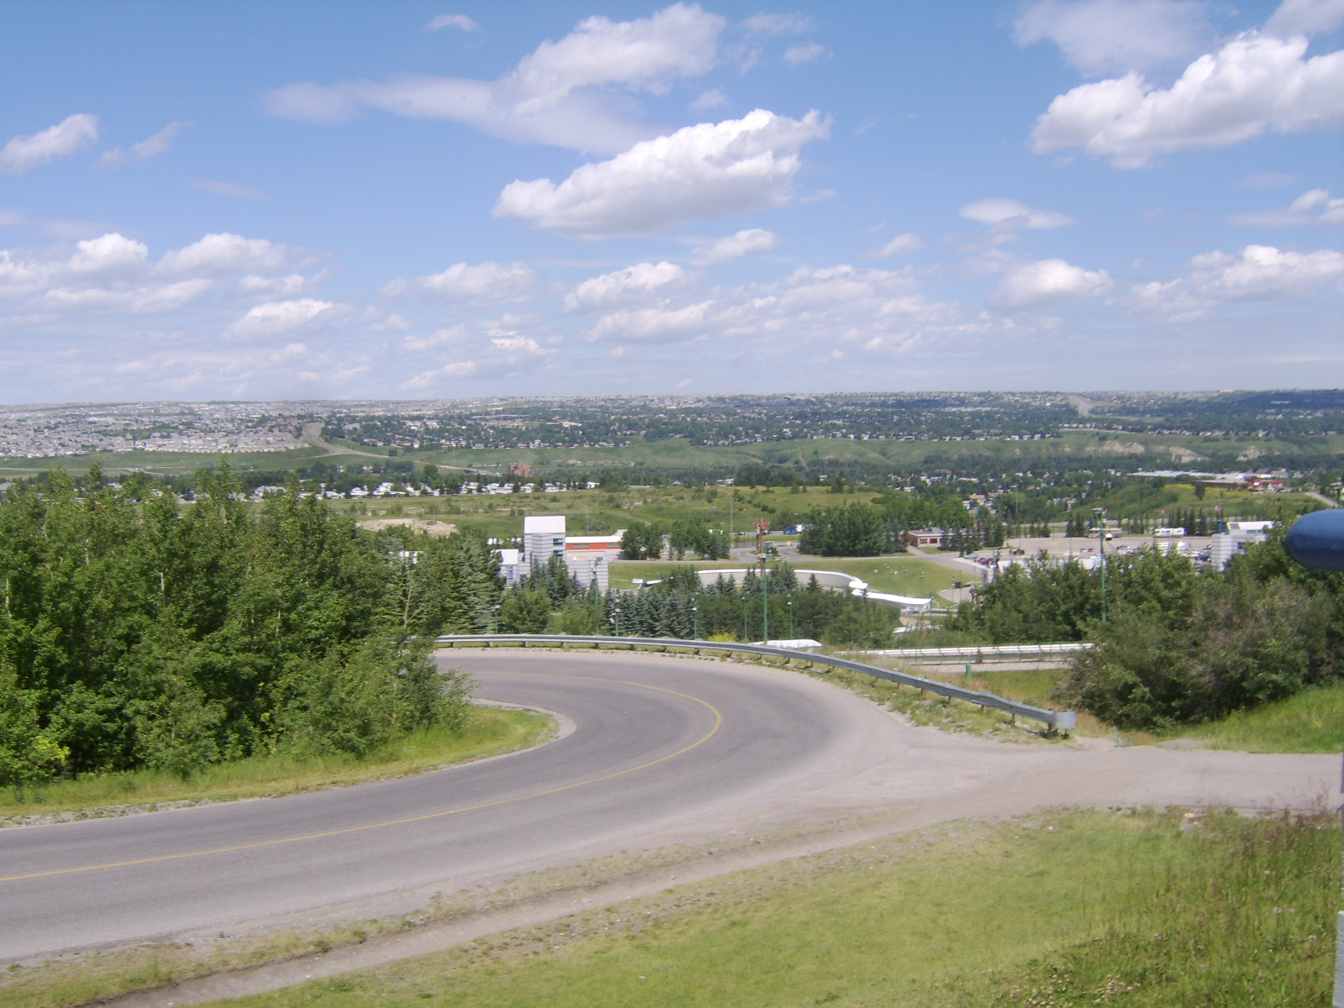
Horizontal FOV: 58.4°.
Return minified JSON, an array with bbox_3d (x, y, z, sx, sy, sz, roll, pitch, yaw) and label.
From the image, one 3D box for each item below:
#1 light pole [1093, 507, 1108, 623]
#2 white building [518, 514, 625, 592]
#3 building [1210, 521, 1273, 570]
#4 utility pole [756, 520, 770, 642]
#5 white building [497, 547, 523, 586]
[{"bbox_3d":[47.098,7.082,132.000,1.500,13.600,0.800,-1,5,0],"label":"light pole"},{"bbox_3d":[-23.135,10.915,272.000,22.500,15.800,17.000,-1,5,-8],"label":"white building"},{"bbox_3d":[129.676,9.847,272.000,12.500,11.000,9.000,-1,5,-8],"label":"building"},{"bbox_3d":[11.005,9.297,145.000,1.500,14.700,0.800,-1,5,0],"label":"utility pole"},{"bbox_3d":[-35.467,13.934,264.000,5.300,8.800,6.000,-1,5,-8],"label":"white building"}]

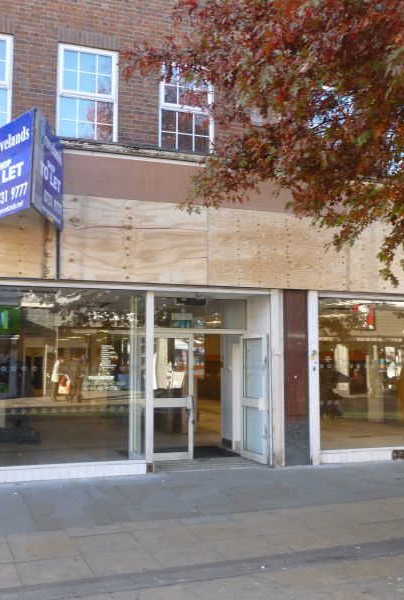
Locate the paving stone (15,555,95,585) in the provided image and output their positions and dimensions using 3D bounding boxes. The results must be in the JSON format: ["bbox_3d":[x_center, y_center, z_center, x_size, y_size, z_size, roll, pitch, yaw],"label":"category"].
[{"bbox_3d":[-1.228,2.256,5.346,0.566,0.050,0.568,2,-4,-22],"label":"paving stone"}]

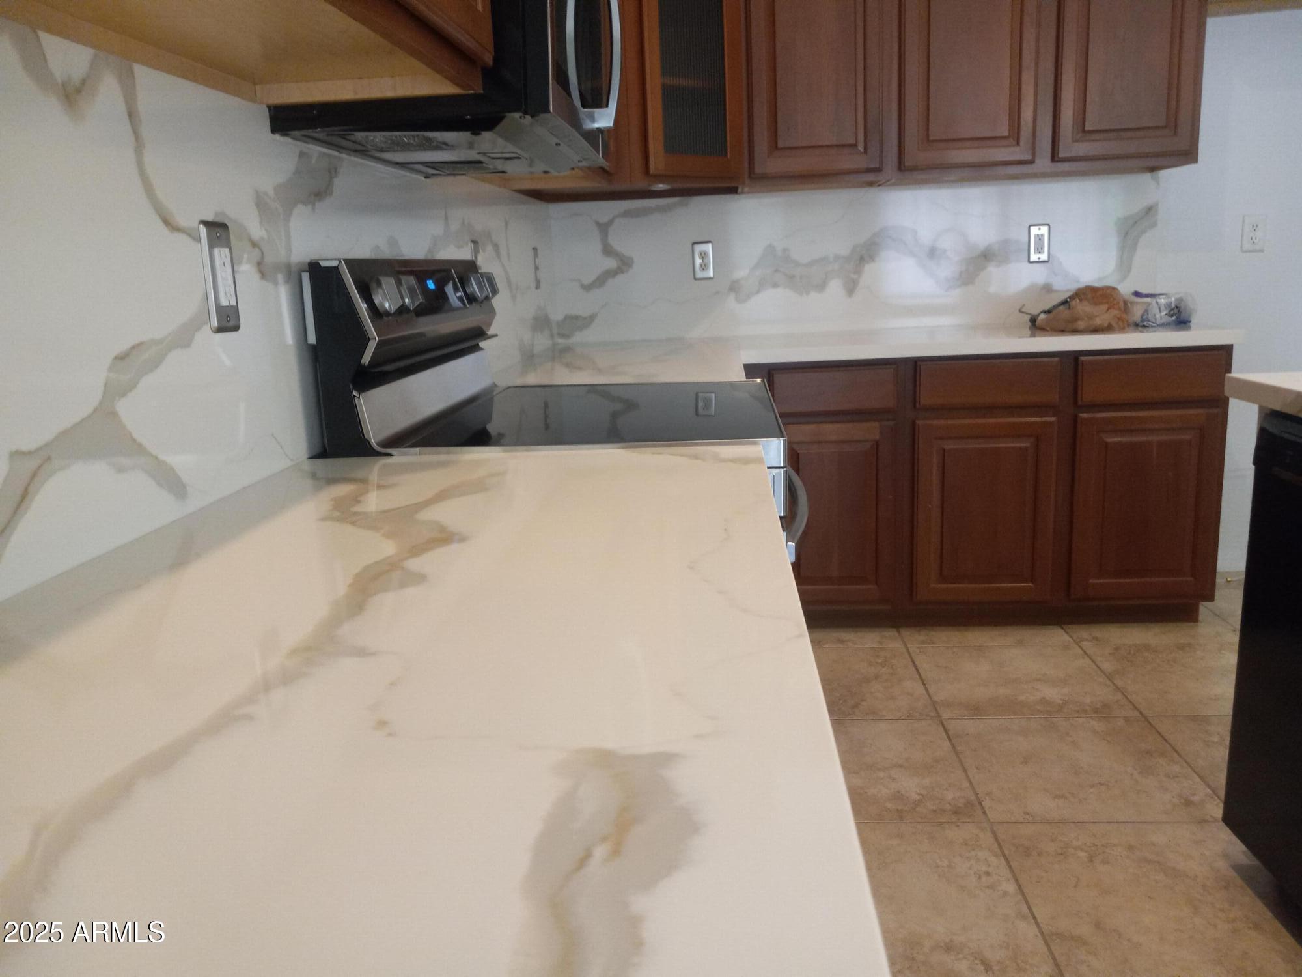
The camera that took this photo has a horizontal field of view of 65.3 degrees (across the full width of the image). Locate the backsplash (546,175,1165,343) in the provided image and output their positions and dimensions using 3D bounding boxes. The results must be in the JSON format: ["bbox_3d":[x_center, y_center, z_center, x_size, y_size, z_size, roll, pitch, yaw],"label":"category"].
[{"bbox_3d":[0.674,-0.786,3.512,2.067,0.482,0.020,-2,12,4],"label":"backsplash"}]

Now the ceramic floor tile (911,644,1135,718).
[{"bbox_3d":[1.000,0.528,2.796,0.491,0.010,0.491,-2,12,5],"label":"ceramic floor tile"}]

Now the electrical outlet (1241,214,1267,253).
[{"bbox_3d":[2.023,-0.853,3.408,0.073,0.118,0.008,-2,12,4],"label":"electrical outlet"}]

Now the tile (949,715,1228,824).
[{"bbox_3d":[0.963,0.633,2.313,0.491,0.010,0.491,-2,12,5],"label":"tile"}]

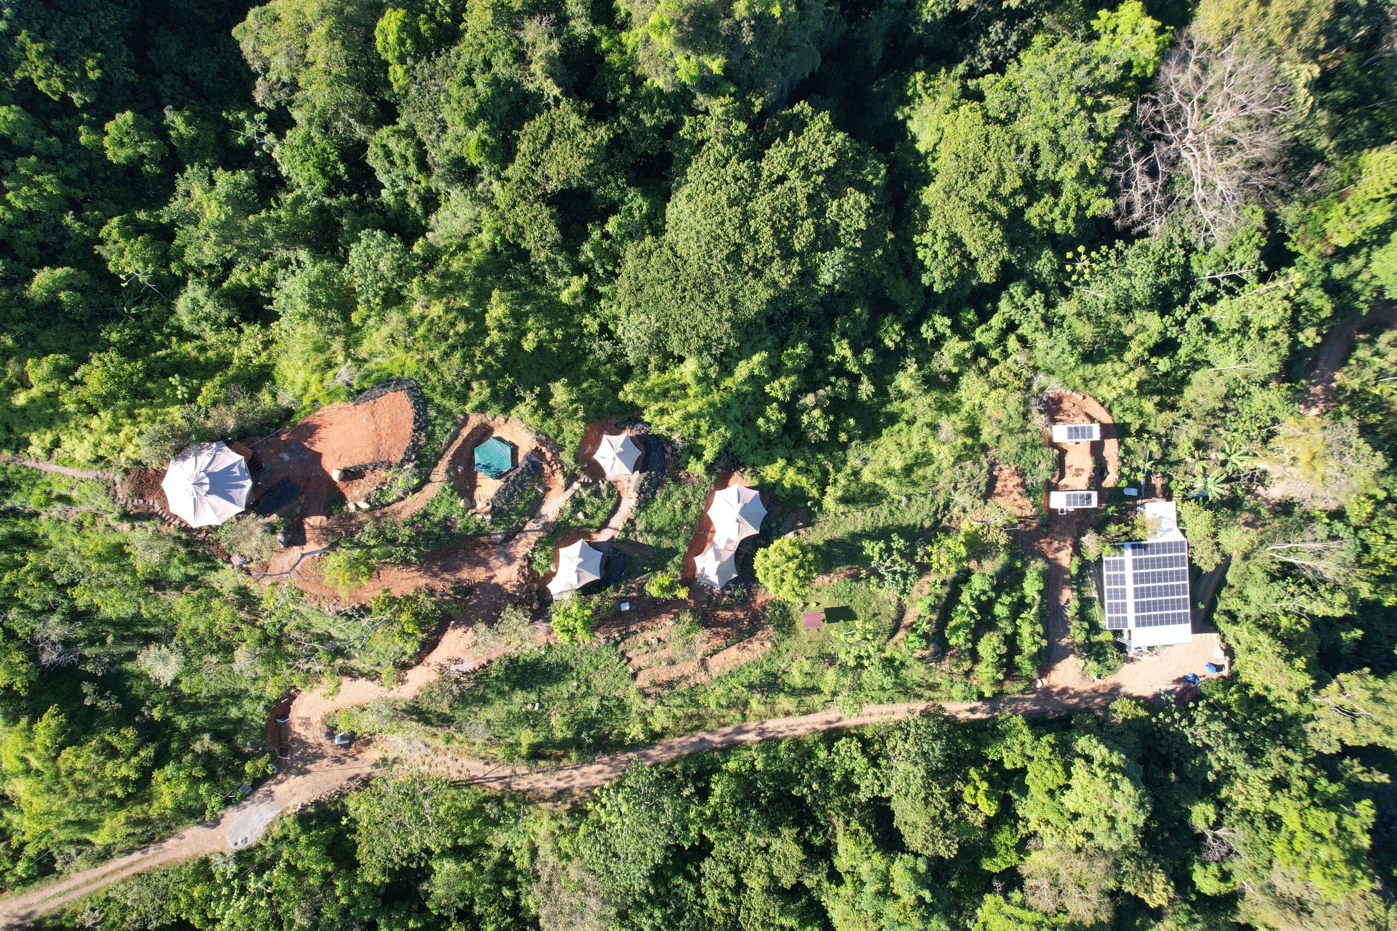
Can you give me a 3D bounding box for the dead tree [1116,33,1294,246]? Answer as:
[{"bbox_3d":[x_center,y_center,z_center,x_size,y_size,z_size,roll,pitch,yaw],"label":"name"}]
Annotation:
[{"bbox_3d":[84.500,-54.600,145.000,25.500,20.000,29.500,0,89,0],"label":"dead tree"}]

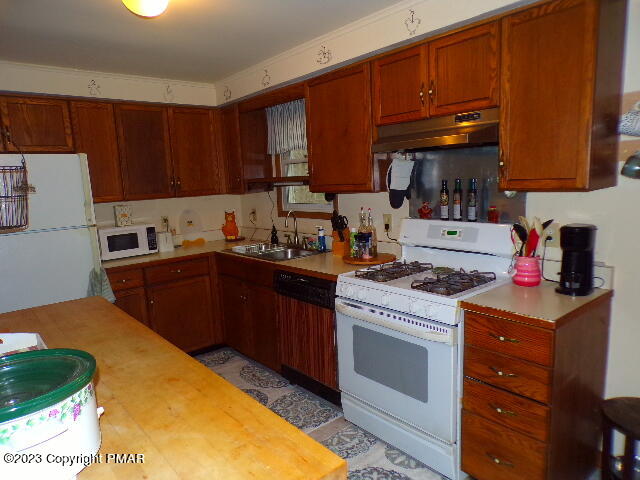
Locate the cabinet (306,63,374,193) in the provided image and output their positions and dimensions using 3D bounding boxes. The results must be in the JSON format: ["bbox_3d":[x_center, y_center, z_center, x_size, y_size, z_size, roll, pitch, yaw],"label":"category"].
[{"bbox_3d":[0.226,-0.687,2.878,0.335,0.735,0.594,-9,10,-40],"label":"cabinet"}]

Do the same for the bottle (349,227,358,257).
[{"bbox_3d":[0.229,0.014,2.860,0.053,0.203,0.053,-2,8,0],"label":"bottle"}]

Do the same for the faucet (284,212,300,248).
[{"bbox_3d":[-0.224,-0.086,3.516,0.150,0.295,0.055,-9,10,-40],"label":"faucet"}]

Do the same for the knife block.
[{"bbox_3d":[0.156,0.013,3.194,0.105,0.185,0.135,2,9,29],"label":"knife block"}]

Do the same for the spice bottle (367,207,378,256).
[{"bbox_3d":[0.337,-0.049,2.898,0.076,0.312,0.076,-2,8,0],"label":"spice bottle"}]

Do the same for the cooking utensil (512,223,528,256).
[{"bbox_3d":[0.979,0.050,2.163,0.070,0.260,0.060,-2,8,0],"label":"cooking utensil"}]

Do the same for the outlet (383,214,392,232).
[{"bbox_3d":[0.450,-0.110,2.974,0.012,0.118,0.072,-9,10,-40],"label":"outlet"}]

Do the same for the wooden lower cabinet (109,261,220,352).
[{"bbox_3d":[-1.318,0.582,3.590,0.880,0.870,0.630,-9,10,-40],"label":"wooden lower cabinet"}]

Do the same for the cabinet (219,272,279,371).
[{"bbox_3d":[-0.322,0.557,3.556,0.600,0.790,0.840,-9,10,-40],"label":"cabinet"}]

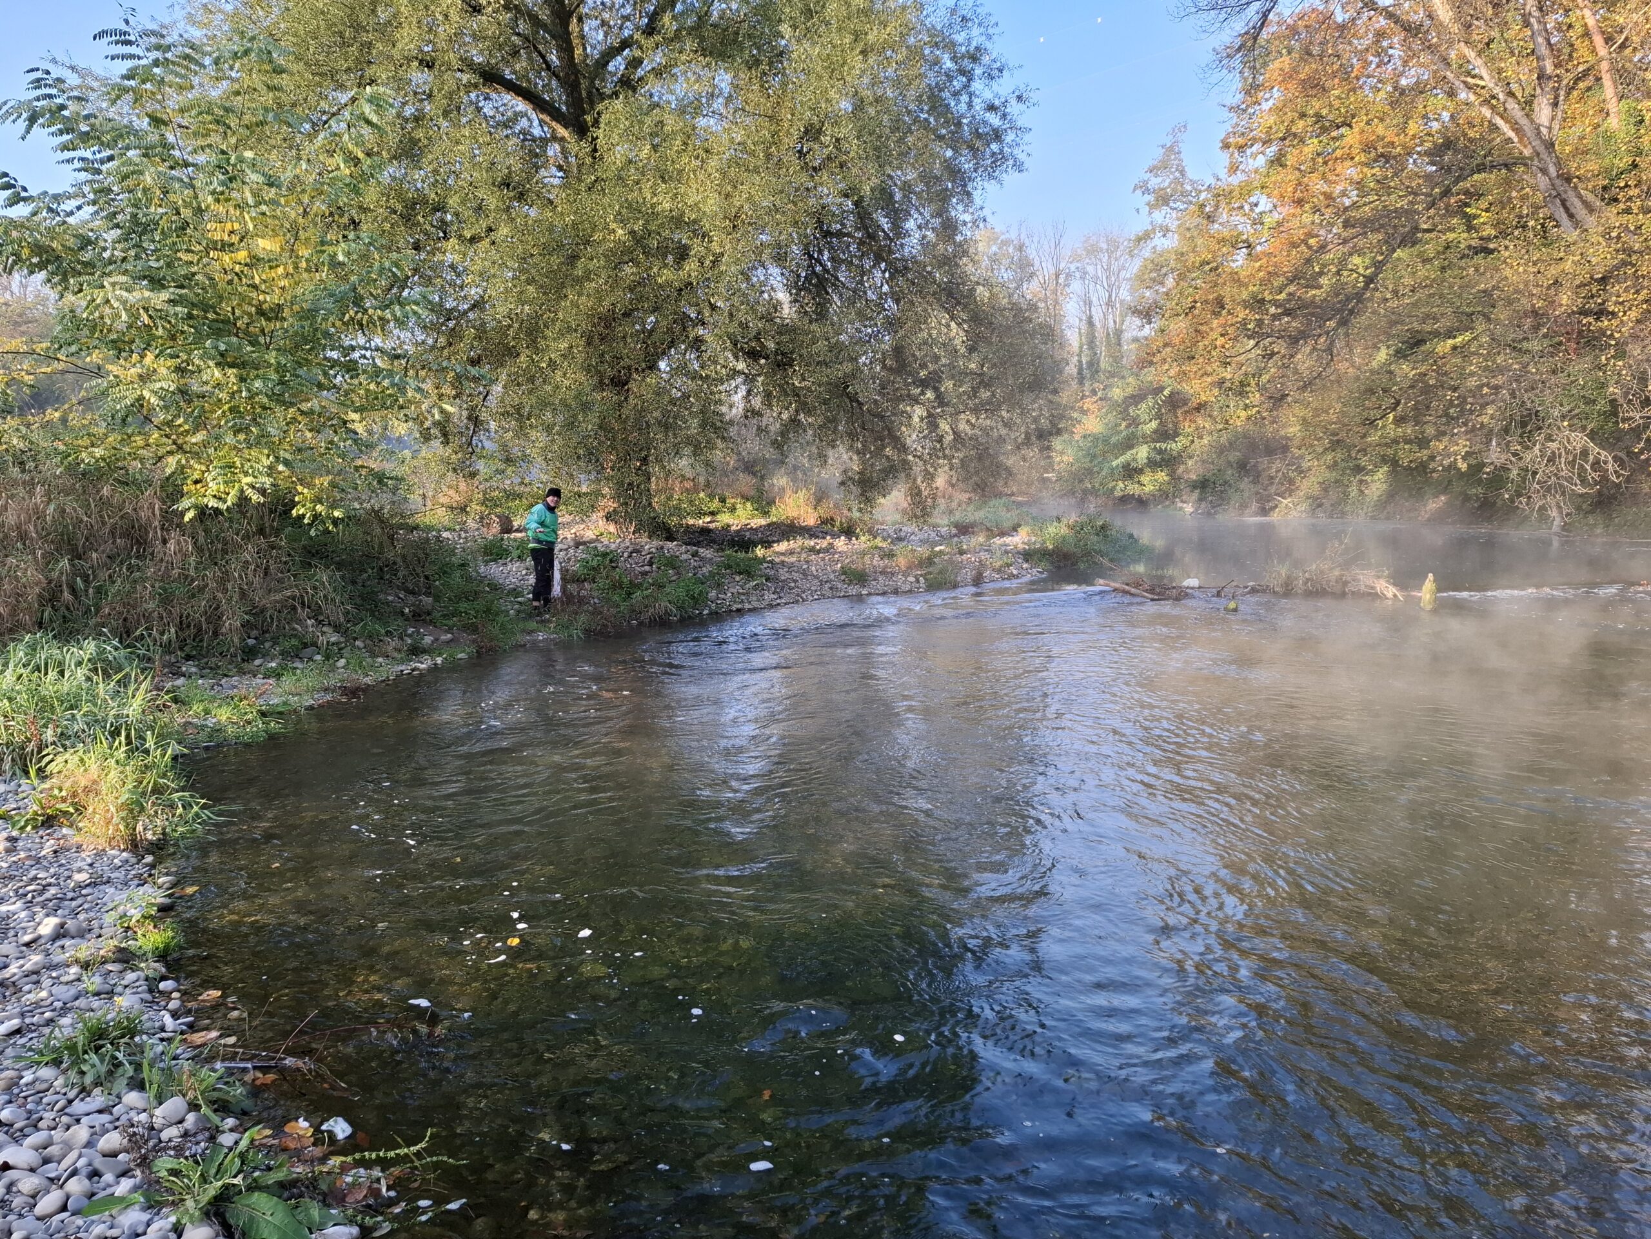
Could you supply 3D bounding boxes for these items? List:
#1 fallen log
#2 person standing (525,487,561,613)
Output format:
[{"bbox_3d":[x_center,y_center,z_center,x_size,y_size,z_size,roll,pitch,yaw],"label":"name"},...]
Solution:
[{"bbox_3d":[5.111,-0.495,18.250,1.230,0.150,0.160,13,11,19],"label":"fallen log"},{"bbox_3d":[-3.854,-0.944,15.000,0.420,1.720,0.520,4,8,32],"label":"person standing"}]

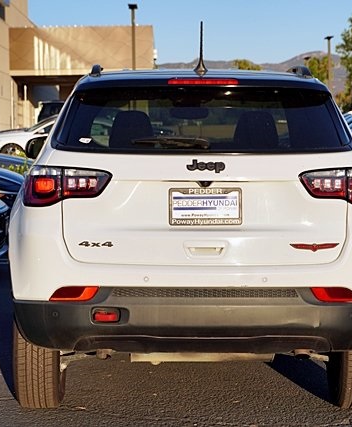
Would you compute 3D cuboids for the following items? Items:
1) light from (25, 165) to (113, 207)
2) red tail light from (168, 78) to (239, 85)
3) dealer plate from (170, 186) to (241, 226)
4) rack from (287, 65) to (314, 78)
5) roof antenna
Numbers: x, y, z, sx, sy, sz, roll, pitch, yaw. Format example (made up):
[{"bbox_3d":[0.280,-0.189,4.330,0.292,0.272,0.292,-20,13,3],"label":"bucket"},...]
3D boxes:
[{"bbox_3d":[-0.467,-0.111,5.717,0.401,0.180,0.230,0,4,0],"label":"light"},{"bbox_3d":[0.119,-0.571,5.780,0.302,0.026,0.045,0,4,0],"label":"red tail light"},{"bbox_3d":[0.126,-0.028,5.630,0.310,0.160,0.022,0,4,0],"label":"dealer plate"},{"bbox_3d":[0.612,-0.720,6.947,0.070,0.100,1.550,0,4,0],"label":"rack"},{"bbox_3d":[0.116,-0.746,6.060,0.066,0.243,0.170,0,4,0],"label":"roof antenna"}]

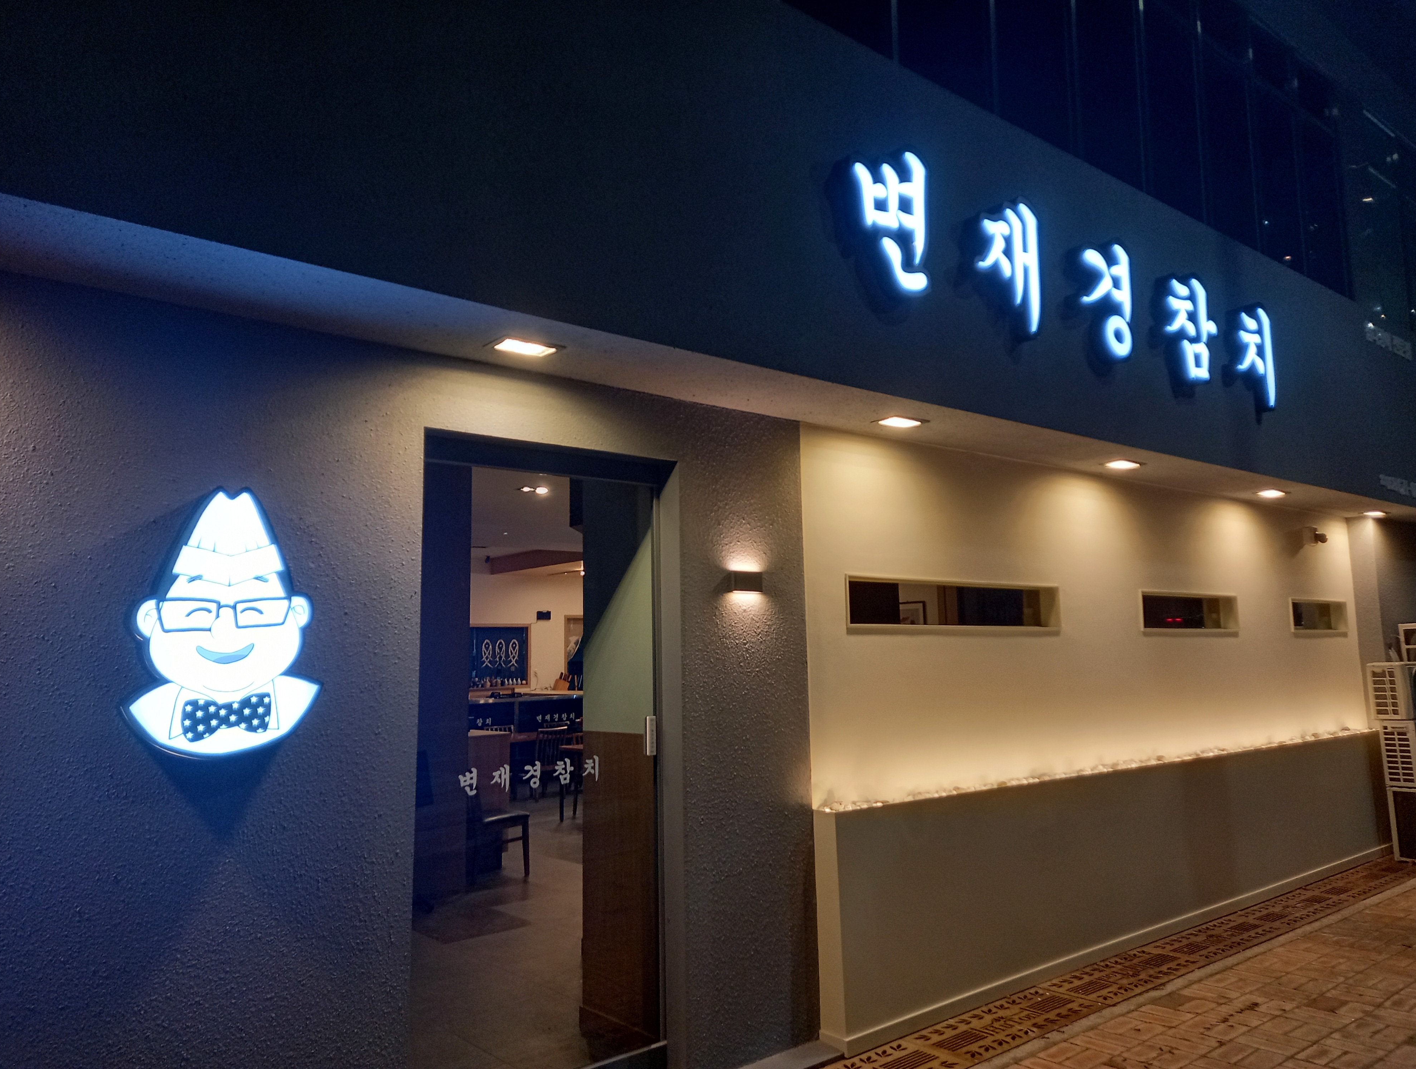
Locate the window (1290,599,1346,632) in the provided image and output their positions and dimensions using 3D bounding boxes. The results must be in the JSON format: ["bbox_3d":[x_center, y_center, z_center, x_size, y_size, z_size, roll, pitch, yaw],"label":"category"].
[{"bbox_3d":[4.510,0.617,7.704,1.010,0.252,0.130,5,-8,-39],"label":"window"}]

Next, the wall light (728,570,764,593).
[{"bbox_3d":[0.152,0.190,4.092,0.150,0.085,0.070,5,-8,-39],"label":"wall light"}]

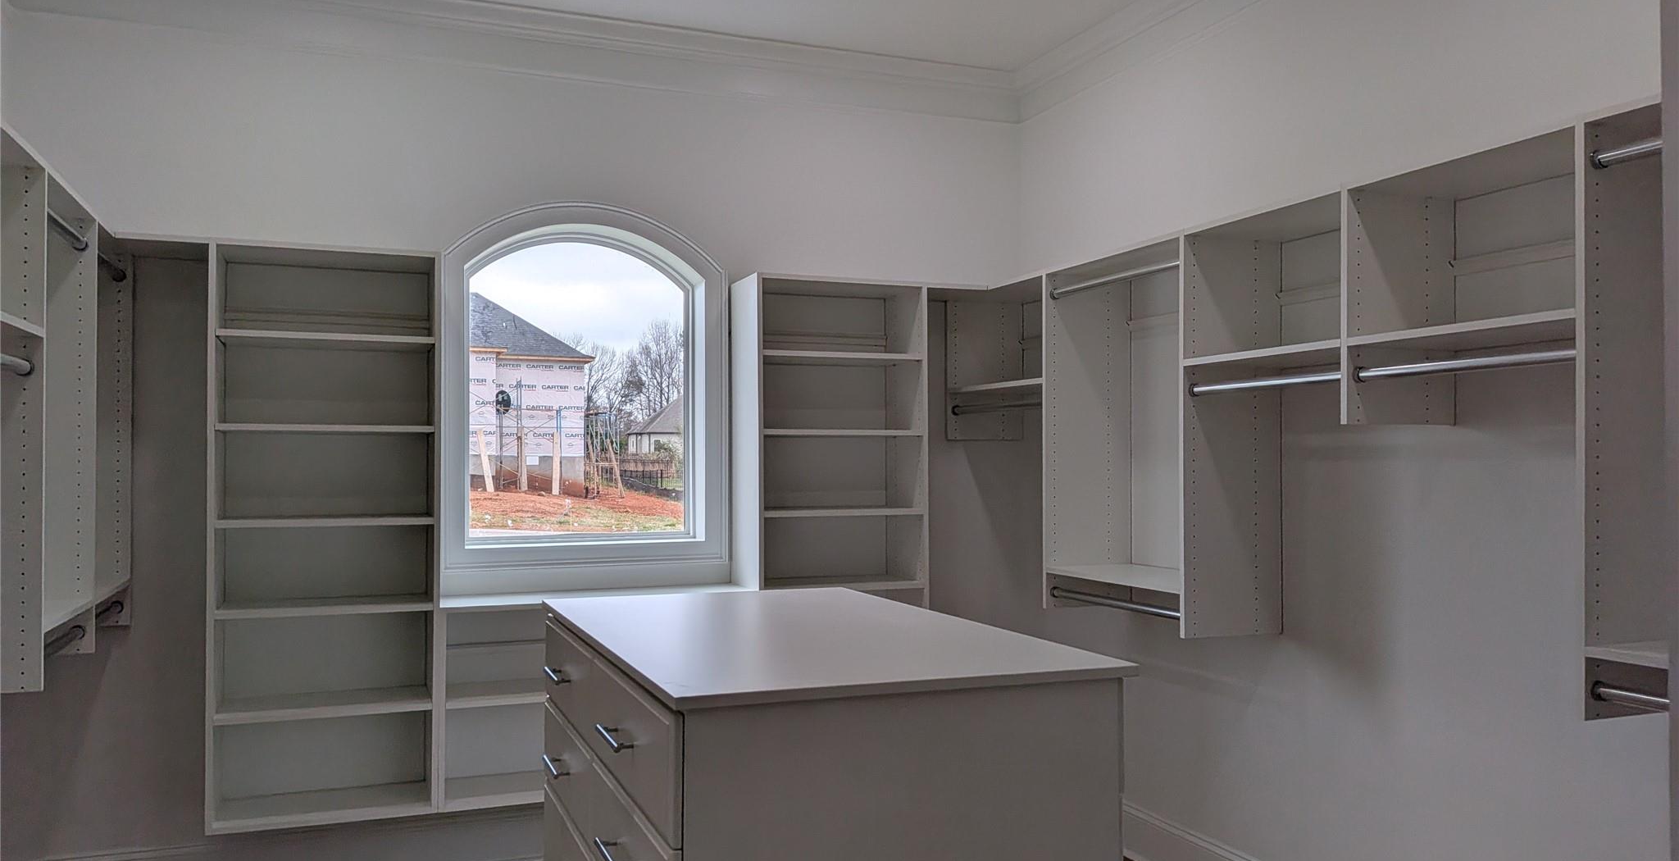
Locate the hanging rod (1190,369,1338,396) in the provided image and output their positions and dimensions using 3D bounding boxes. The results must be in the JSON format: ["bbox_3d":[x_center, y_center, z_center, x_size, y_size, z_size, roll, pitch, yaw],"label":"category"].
[{"bbox_3d":[1.159,-0.125,3.152,0.032,0.032,0.601,1,-1,-21],"label":"hanging rod"}]

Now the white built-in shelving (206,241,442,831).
[{"bbox_3d":[-1.678,0.326,3.834,0.672,1.816,0.355,1,-1,-21],"label":"white built-in shelving"}]

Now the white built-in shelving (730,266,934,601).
[{"bbox_3d":[-0.041,0.341,4.478,0.677,1.816,0.355,1,-1,-21],"label":"white built-in shelving"}]

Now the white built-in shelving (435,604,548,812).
[{"bbox_3d":[-0.861,0.909,4.142,1.084,0.665,0.355,1,-1,-21],"label":"white built-in shelving"}]

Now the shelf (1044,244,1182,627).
[{"bbox_3d":[1.036,0.021,3.845,0.355,1.206,0.784,1,-1,-21],"label":"shelf"}]

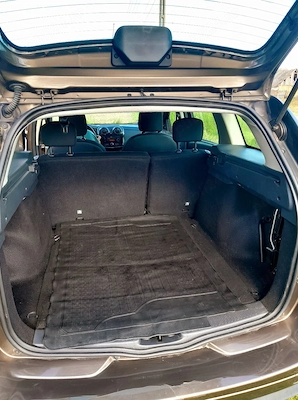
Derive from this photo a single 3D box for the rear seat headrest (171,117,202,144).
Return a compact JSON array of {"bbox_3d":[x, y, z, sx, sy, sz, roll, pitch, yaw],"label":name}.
[{"bbox_3d":[0.276,-0.490,2.200,0.225,0.160,0.105,-4,28,-11],"label":"rear seat headrest"}]

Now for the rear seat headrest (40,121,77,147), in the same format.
[{"bbox_3d":[-0.583,-0.423,2.028,0.225,0.160,0.105,-4,28,-11],"label":"rear seat headrest"}]

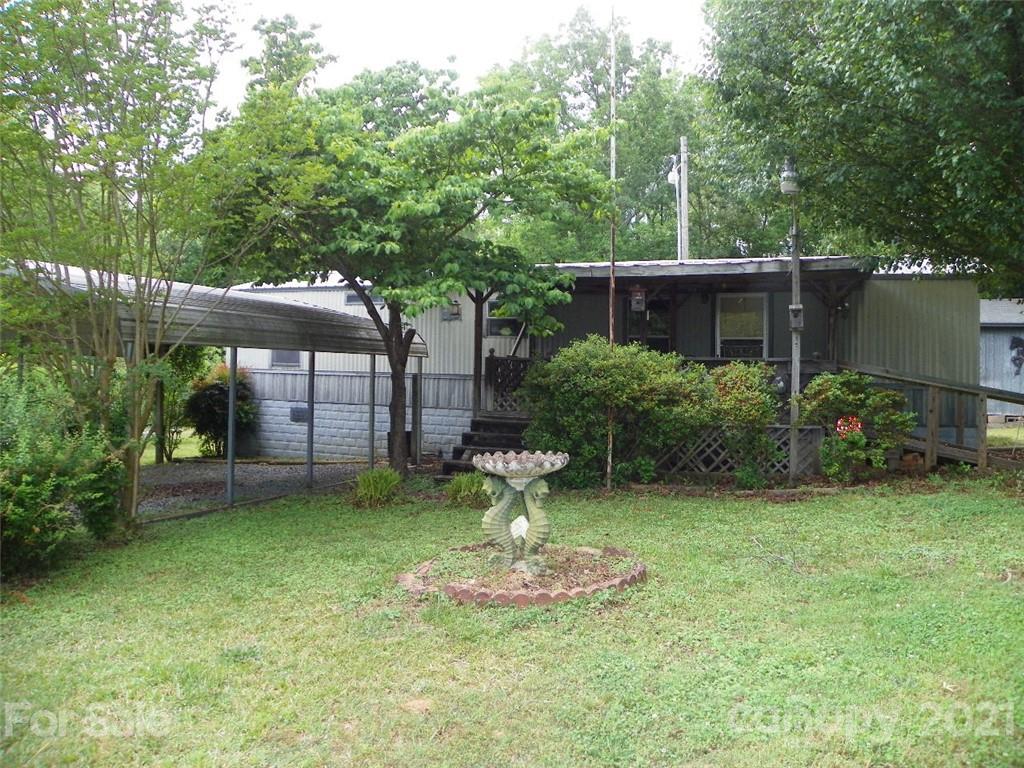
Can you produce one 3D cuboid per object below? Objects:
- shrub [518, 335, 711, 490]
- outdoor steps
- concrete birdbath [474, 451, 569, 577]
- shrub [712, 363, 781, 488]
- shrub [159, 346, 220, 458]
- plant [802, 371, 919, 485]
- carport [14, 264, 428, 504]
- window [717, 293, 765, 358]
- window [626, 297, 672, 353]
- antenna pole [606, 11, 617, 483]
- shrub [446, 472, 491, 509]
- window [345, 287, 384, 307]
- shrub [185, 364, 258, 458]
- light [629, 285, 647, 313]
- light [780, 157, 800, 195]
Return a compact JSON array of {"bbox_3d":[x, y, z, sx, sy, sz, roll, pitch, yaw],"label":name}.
[{"bbox_3d":[1.399,0.348,10.100,2.300,1.870,1.700,1,1,23],"label":"shrub"},{"bbox_3d":[-0.312,1.000,11.790,1.250,0.820,1.500,1,2,21],"label":"outdoor steps"},{"bbox_3d":[0.058,0.867,5.250,0.650,0.790,0.650,0,2,0],"label":"concrete birdbath"},{"bbox_3d":[2.973,0.513,9.750,0.850,1.530,0.850,1,1,23],"label":"shrub"},{"bbox_3d":[-6.793,0.411,16.200,1.200,2.400,1.150,1,1,23],"label":"shrub"},{"bbox_3d":[4.425,0.557,9.850,1.500,1.400,1.300,1,2,24],"label":"plant"},{"bbox_3d":[-5.302,-0.145,11.652,5.900,3.000,6.400,1,1,22],"label":"carport"},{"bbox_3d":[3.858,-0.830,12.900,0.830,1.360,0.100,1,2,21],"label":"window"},{"bbox_3d":[2.288,-0.890,12.800,0.800,1.100,0.100,1,1,23],"label":"window"},{"bbox_3d":[1.249,-1.672,9.707,0.060,6.045,0.060,0,1,0],"label":"antenna pole"},{"bbox_3d":[-0.515,1.221,8.900,0.550,0.420,0.520,0,2,0],"label":"shrub"},{"bbox_3d":[-2.976,-1.749,15.550,0.960,0.360,0.100,1,2,21],"label":"window"},{"bbox_3d":[-5.855,0.554,15.500,1.480,1.870,1.400,0,2,-21],"label":"shrub"},{"bbox_3d":[1.762,-1.201,10.800,0.240,0.380,0.220,1,1,23],"label":"light"},{"bbox_3d":[3.549,-2.657,9.800,0.250,0.480,0.280,1,2,21],"label":"light"}]

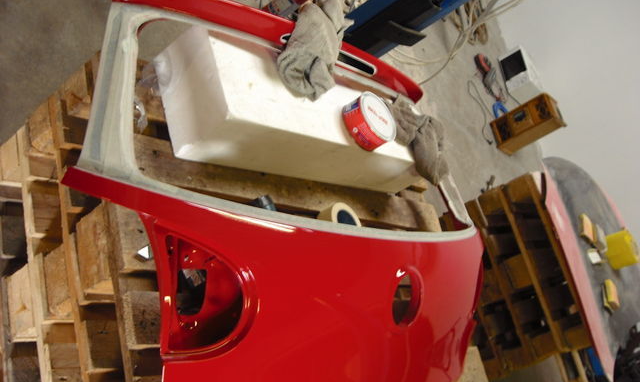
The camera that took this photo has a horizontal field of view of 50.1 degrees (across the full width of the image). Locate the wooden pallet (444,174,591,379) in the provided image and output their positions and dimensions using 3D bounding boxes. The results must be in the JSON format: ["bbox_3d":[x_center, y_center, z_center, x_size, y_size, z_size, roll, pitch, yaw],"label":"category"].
[{"bbox_3d":[1.209,0.509,3.666,1.200,0.720,0.800,12,56,-49],"label":"wooden pallet"}]

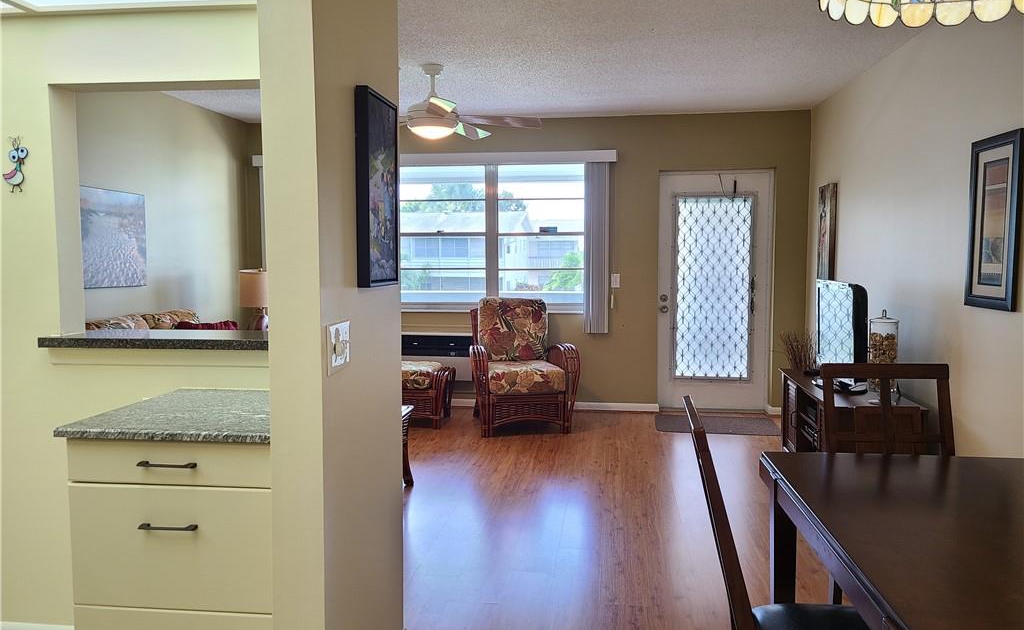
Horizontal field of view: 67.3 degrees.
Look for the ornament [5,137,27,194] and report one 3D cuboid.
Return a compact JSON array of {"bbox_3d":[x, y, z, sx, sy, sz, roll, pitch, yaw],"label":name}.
[{"bbox_3d":[-1.604,-0.487,2.483,0.085,0.186,0.020,0,4,7],"label":"ornament"}]

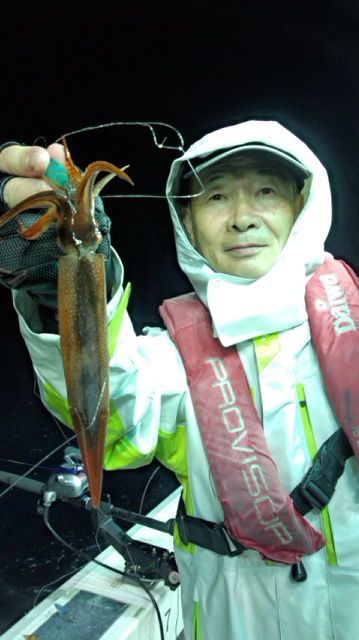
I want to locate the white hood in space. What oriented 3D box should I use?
[{"bbox_3d":[0.110,-0.127,0.720,0.240,0.310,0.270,-4,-2,12],"label":"white hood"}]

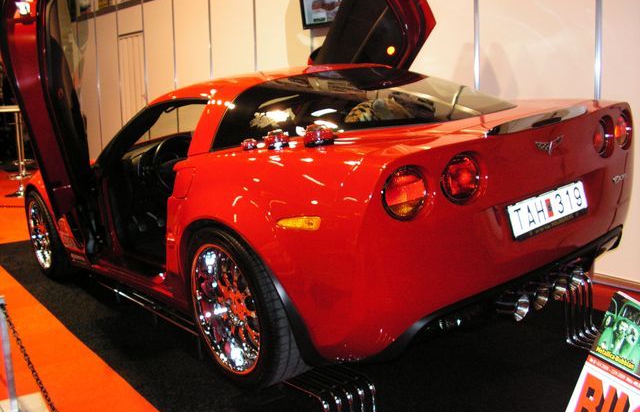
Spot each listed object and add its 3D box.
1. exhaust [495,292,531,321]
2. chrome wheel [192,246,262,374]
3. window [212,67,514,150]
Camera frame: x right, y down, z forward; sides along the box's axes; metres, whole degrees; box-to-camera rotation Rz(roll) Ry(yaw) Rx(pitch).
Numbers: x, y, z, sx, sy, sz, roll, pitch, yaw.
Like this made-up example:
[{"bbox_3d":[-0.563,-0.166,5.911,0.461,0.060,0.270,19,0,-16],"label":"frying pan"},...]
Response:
[{"bbox_3d":[0.695,0.373,2.456,0.092,0.092,0.140,-15,14,-36],"label":"exhaust"},{"bbox_3d":[-0.290,0.384,2.661,0.220,0.518,0.518,-15,14,-36],"label":"chrome wheel"},{"bbox_3d":[0.238,-0.501,3.053,1.320,0.300,0.980,-15,14,-36],"label":"window"}]

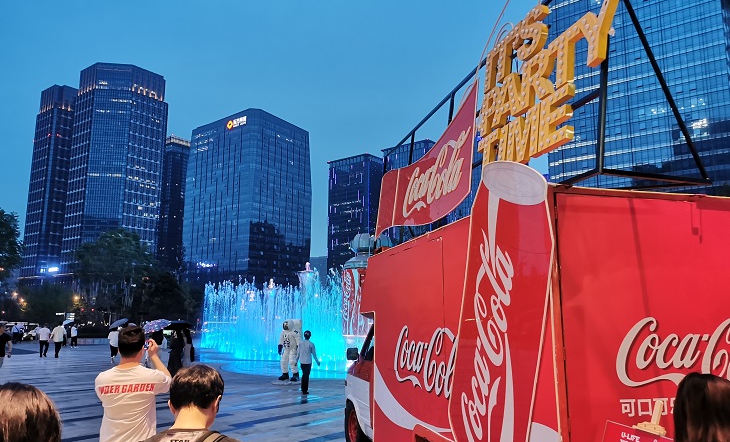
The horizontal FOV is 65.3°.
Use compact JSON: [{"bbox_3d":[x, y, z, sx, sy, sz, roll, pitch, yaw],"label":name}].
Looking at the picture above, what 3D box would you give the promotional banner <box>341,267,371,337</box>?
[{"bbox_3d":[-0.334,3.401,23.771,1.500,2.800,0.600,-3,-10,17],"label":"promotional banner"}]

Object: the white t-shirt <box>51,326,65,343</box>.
[{"bbox_3d":[-15.397,5.699,28.548,0.620,0.770,0.320,5,-11,-25],"label":"white t-shirt"}]

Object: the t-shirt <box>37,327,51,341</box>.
[{"bbox_3d":[-16.333,5.770,29.009,0.580,0.730,0.320,5,-11,-25],"label":"t-shirt"}]

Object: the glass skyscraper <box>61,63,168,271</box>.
[{"bbox_3d":[-168.976,-15.887,388.692,52.000,170.000,52.000,1,-10,-7],"label":"glass skyscraper"}]

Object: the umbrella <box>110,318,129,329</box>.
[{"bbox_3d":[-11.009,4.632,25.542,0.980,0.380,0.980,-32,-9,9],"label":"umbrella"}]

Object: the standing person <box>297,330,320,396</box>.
[{"bbox_3d":[-1.437,3.550,14.362,0.520,1.580,0.360,2,-10,-10],"label":"standing person"}]

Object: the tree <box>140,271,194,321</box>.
[{"bbox_3d":[-18.576,8.014,53.416,4.900,6.400,4.900,0,-10,0],"label":"tree"}]

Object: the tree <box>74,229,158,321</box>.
[{"bbox_3d":[-23.522,6.026,53.767,7.900,10.400,7.900,0,-10,0],"label":"tree"}]

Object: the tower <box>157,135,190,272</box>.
[{"bbox_3d":[-171.015,9.862,511.076,32.000,162.000,32.000,-9,-13,41],"label":"tower"}]

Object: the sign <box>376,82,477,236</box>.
[{"bbox_3d":[0.561,-0.480,6.196,0.070,1.010,2.900,9,-12,-13],"label":"sign"}]

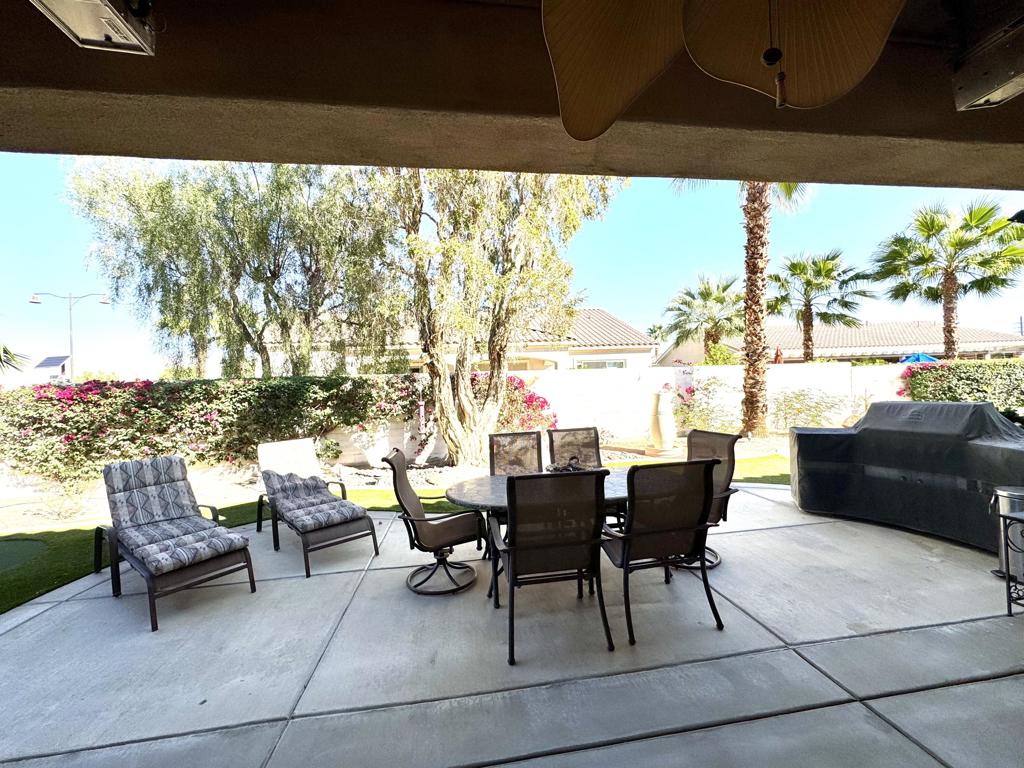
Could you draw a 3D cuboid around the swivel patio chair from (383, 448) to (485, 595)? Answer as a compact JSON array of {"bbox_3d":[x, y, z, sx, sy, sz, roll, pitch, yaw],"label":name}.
[{"bbox_3d":[-0.574,1.017,3.226,0.760,0.990,0.630,-2,-1,-6],"label":"swivel patio chair"}]

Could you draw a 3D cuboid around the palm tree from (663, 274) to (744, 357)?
[{"bbox_3d":[6.923,-1.202,14.515,3.100,5.100,3.100,-2,-1,0],"label":"palm tree"}]

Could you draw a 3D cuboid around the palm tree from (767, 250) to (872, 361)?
[{"bbox_3d":[10.284,-1.657,14.219,3.100,5.800,3.100,-2,-1,0],"label":"palm tree"}]

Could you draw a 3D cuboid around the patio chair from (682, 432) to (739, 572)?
[{"bbox_3d":[1.505,0.946,3.506,0.760,0.990,0.630,-2,-1,-18],"label":"patio chair"}]

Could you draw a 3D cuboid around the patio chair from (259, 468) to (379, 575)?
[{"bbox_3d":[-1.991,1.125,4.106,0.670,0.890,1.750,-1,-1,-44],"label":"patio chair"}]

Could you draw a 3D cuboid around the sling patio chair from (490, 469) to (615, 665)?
[{"bbox_3d":[0.200,0.979,2.551,0.620,0.990,0.690,-2,-1,-8],"label":"sling patio chair"}]

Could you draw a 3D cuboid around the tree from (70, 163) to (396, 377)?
[{"bbox_3d":[-6.878,-2.152,11.235,7.600,8.000,7.000,-2,-1,0],"label":"tree"}]

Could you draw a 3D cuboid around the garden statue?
[{"bbox_3d":[3.163,0.762,8.589,0.570,1.350,0.570,-2,-1,0],"label":"garden statue"}]

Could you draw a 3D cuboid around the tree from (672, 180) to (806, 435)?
[{"bbox_3d":[6.246,-2.734,10.536,3.700,8.200,3.700,-2,-1,0],"label":"tree"}]

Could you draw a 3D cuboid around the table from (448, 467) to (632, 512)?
[{"bbox_3d":[0.425,1.110,3.145,1.810,0.730,1.070,-2,-1,-8],"label":"table"}]

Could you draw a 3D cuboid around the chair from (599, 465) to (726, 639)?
[{"bbox_3d":[0.877,0.957,2.696,0.620,0.990,0.690,-2,-1,-9],"label":"chair"}]

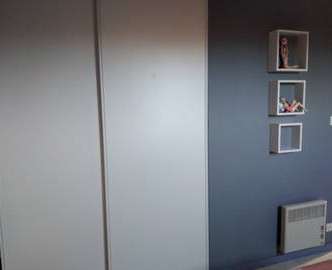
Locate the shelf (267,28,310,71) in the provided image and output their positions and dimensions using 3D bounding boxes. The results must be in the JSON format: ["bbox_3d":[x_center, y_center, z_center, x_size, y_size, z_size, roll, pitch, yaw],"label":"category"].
[{"bbox_3d":[0.960,-0.648,2.122,0.297,0.298,0.098,-3,6,-17],"label":"shelf"}]

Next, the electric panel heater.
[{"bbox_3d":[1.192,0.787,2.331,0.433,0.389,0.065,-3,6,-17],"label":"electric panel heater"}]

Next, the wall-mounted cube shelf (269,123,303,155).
[{"bbox_3d":[0.966,0.019,2.186,0.227,0.227,0.103,-3,6,-17],"label":"wall-mounted cube shelf"}]

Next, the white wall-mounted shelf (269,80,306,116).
[{"bbox_3d":[0.964,-0.298,2.156,0.267,0.267,0.101,-3,6,-17],"label":"white wall-mounted shelf"}]

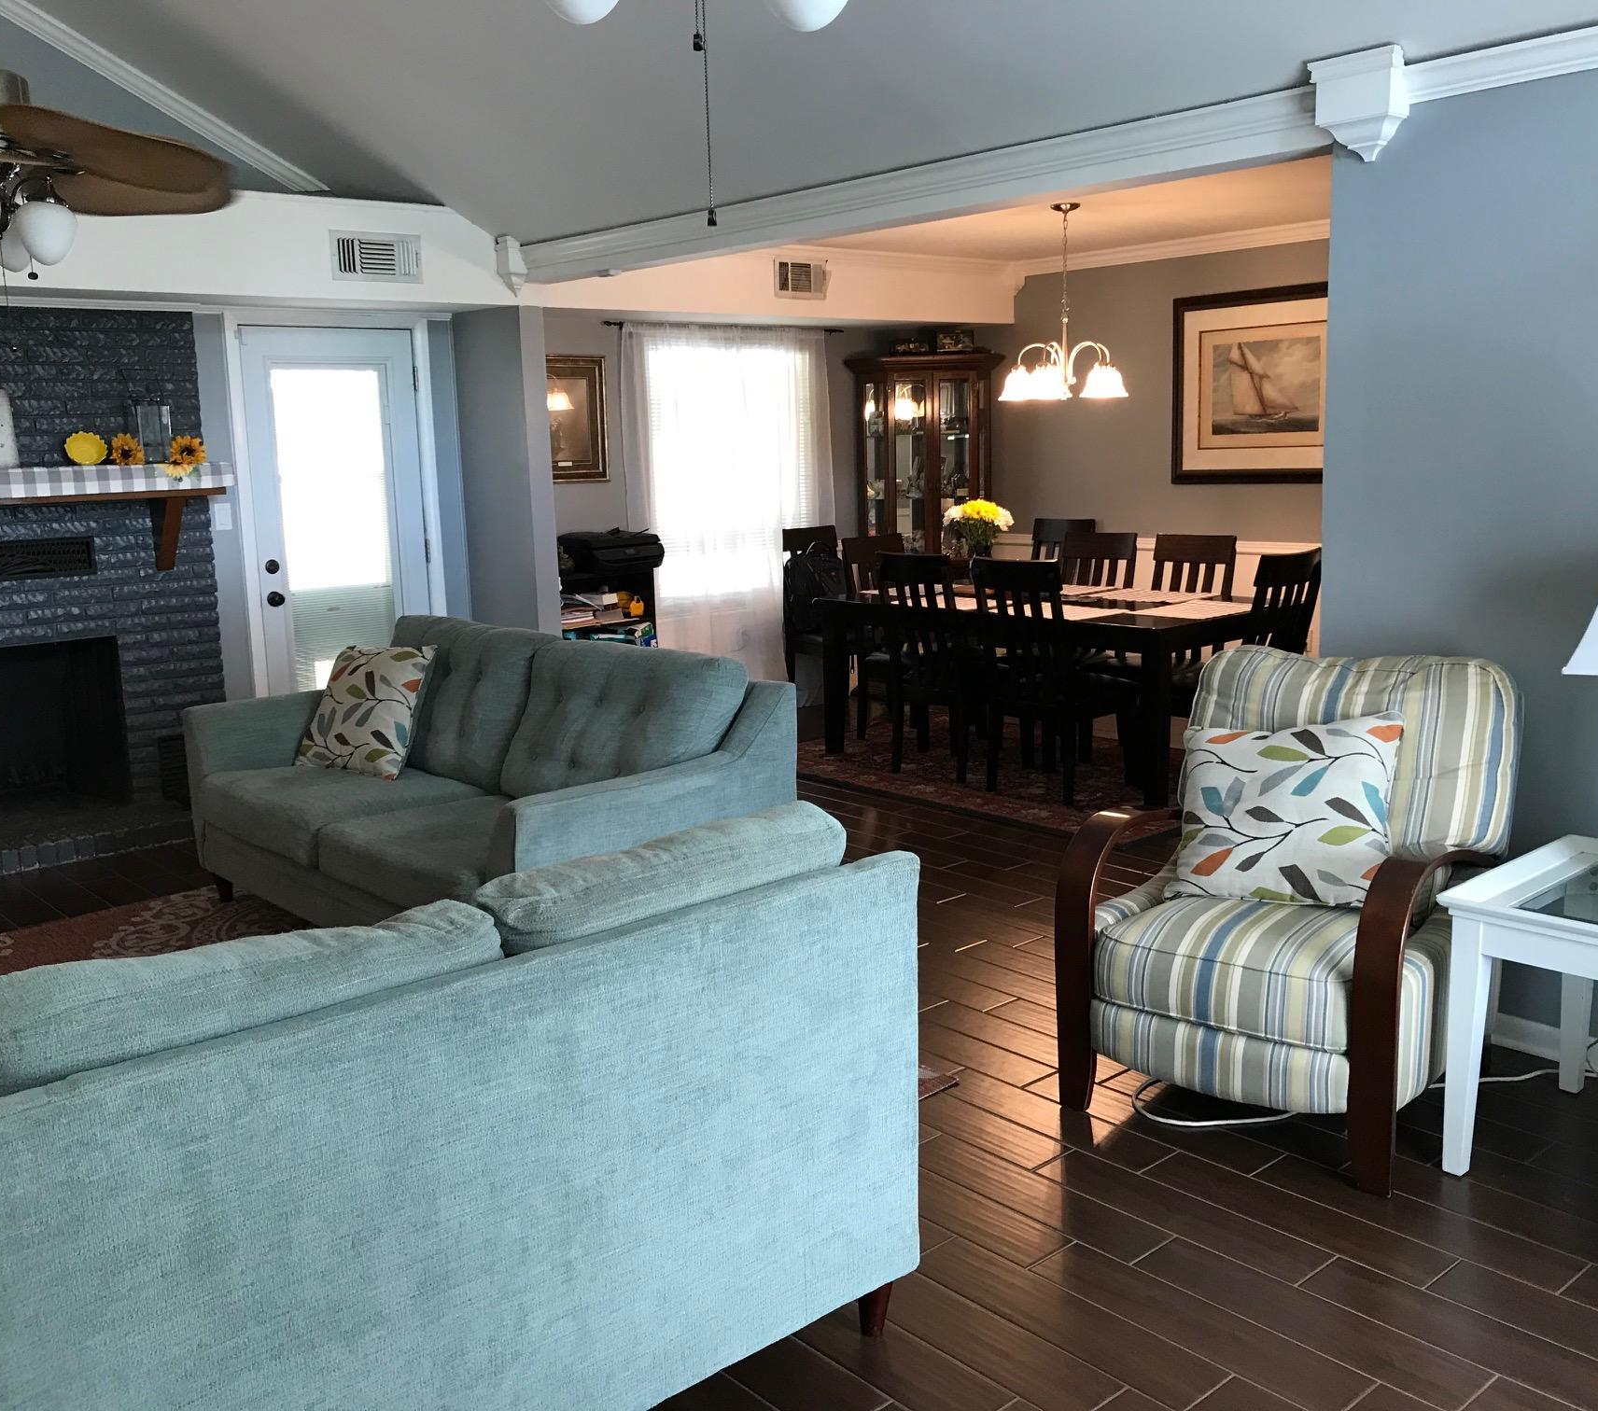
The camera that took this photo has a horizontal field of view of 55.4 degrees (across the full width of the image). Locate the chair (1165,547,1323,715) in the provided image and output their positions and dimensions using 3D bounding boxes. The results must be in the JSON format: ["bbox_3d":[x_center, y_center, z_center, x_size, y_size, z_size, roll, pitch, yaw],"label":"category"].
[{"bbox_3d":[1.858,-0.146,6.404,0.460,1.010,0.580,-10,13,-41],"label":"chair"}]

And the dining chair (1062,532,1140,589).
[{"bbox_3d":[1.350,-0.327,7.619,0.570,1.025,0.465,-10,13,-41],"label":"dining chair"}]

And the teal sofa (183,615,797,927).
[{"bbox_3d":[-1.060,0.278,4.783,0.920,0.940,2.140,-10,13,-41],"label":"teal sofa"}]

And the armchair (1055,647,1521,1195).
[{"bbox_3d":[1.161,0.411,3.566,0.760,0.980,0.930,6,13,37],"label":"armchair"}]

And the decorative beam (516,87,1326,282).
[{"bbox_3d":[0.068,-1.680,5.183,0.180,0.135,3.840,-10,13,-41],"label":"decorative beam"}]

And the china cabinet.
[{"bbox_3d":[0.745,-1.037,8.928,0.910,1.950,0.600,-1,10,4],"label":"china cabinet"}]

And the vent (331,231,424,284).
[{"bbox_3d":[-1.717,-1.829,6.221,0.398,0.195,0.020,-10,13,-41],"label":"vent"}]

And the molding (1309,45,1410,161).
[{"bbox_3d":[1.381,-1.481,3.768,0.125,0.245,0.225,-10,13,-41],"label":"molding"}]

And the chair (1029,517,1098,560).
[{"bbox_3d":[1.391,-0.545,8.858,0.570,1.025,0.465,-10,13,-41],"label":"chair"}]

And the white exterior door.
[{"bbox_3d":[-2.021,-0.648,6.830,0.785,2.030,0.050,-10,13,-41],"label":"white exterior door"}]

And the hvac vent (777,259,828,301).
[{"bbox_3d":[0.022,-2.159,7.737,0.345,0.195,0.020,-10,13,-41],"label":"hvac vent"}]

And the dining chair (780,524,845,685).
[{"bbox_3d":[0.257,-0.488,8.709,0.465,1.025,0.570,-10,13,-41],"label":"dining chair"}]

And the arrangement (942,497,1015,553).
[{"bbox_3d":[0.888,-0.763,7.474,0.340,0.445,0.340,-1,10,0],"label":"arrangement"}]

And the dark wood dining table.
[{"bbox_3d":[1.189,-0.122,7.233,1.140,0.755,2.050,-10,13,-41],"label":"dark wood dining table"}]

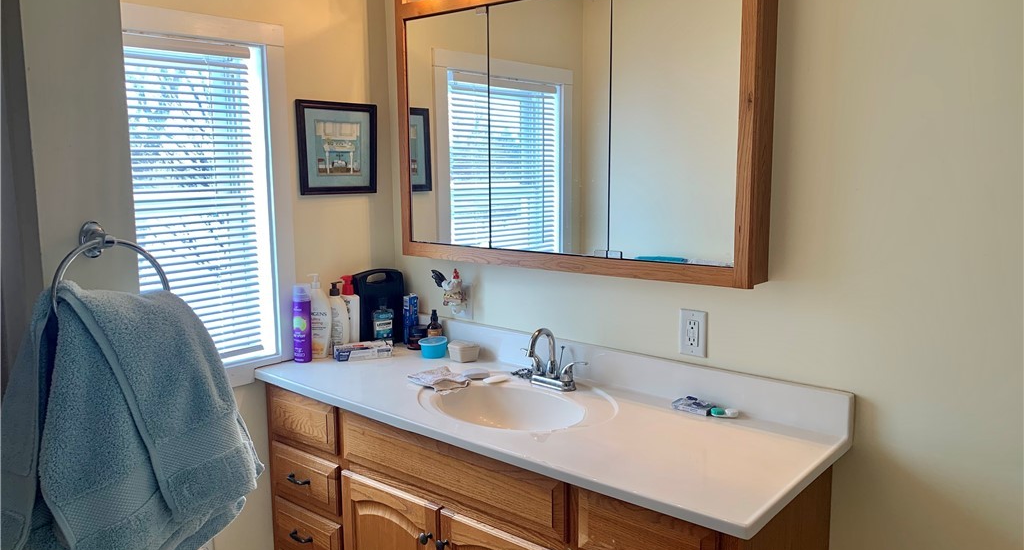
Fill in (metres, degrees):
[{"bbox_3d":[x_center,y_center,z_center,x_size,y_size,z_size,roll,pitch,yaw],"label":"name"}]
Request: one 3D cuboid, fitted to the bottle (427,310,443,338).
[{"bbox_3d":[-0.246,0.179,2.466,0.048,0.134,0.048,-2,9,-8],"label":"bottle"}]

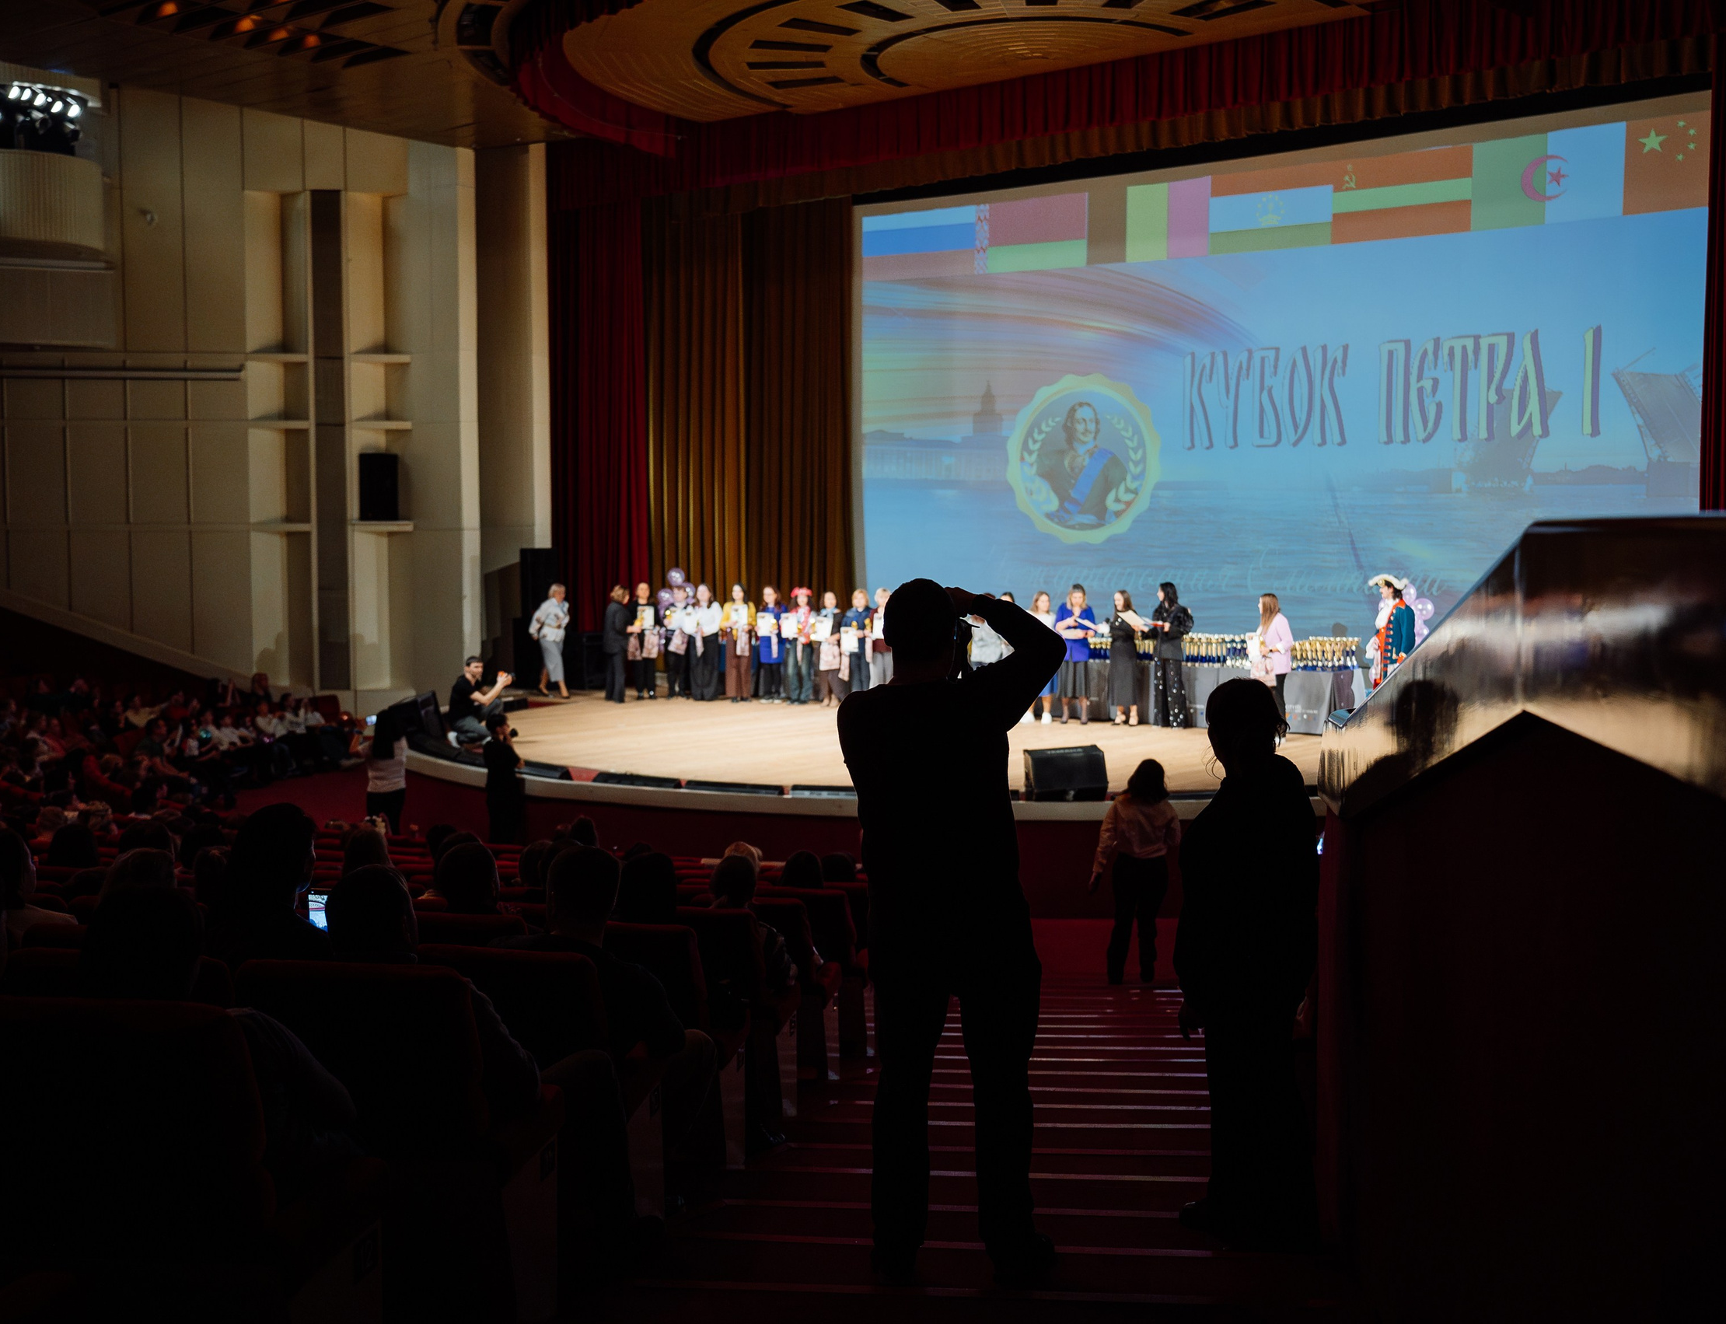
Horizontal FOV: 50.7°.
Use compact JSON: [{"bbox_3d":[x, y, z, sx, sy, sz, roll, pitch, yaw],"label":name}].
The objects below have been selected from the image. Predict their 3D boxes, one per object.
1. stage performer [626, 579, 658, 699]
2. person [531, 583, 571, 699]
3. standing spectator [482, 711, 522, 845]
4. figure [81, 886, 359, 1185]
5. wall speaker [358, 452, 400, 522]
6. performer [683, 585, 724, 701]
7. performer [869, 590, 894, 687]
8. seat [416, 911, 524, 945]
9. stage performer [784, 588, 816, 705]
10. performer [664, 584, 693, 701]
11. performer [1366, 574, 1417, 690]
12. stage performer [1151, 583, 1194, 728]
[{"bbox_3d":[-3.126,-0.298,25.825,0.500,1.650,0.380,1,4,9],"label":"stage performer"},{"bbox_3d":[-4.408,-0.289,25.786,0.500,1.630,0.500,3,5,37],"label":"person"},{"bbox_3d":[-3.352,1.301,16.915,0.440,1.670,0.480,-1,4,-20],"label":"standing spectator"},{"bbox_3d":[-1.122,0.930,3.245,0.580,1.150,0.720,1,4,9],"label":"figure"},{"bbox_3d":[-6.922,-2.504,26.195,0.540,0.960,0.520,-1,4,-14],"label":"wall speaker"},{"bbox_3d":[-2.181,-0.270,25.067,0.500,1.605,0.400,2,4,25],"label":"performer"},{"bbox_3d":[0.286,-0.179,23.983,0.460,1.583,0.380,2,4,24],"label":"performer"},{"bbox_3d":[-1.417,1.329,6.697,0.590,0.940,0.660,1,4,10],"label":"seat"},{"bbox_3d":[-0.875,-0.214,25.236,0.460,1.620,0.360,1,4,18],"label":"stage performer"},{"bbox_3d":[-2.634,-0.286,25.973,0.480,1.610,0.380,1,4,12],"label":"performer"},{"bbox_3d":[6.158,-0.097,21.240,0.460,1.815,0.580,-2,5,-33],"label":"performer"},{"bbox_3d":[3.670,-0.082,21.676,0.430,1.713,0.480,-4,5,-44],"label":"stage performer"}]

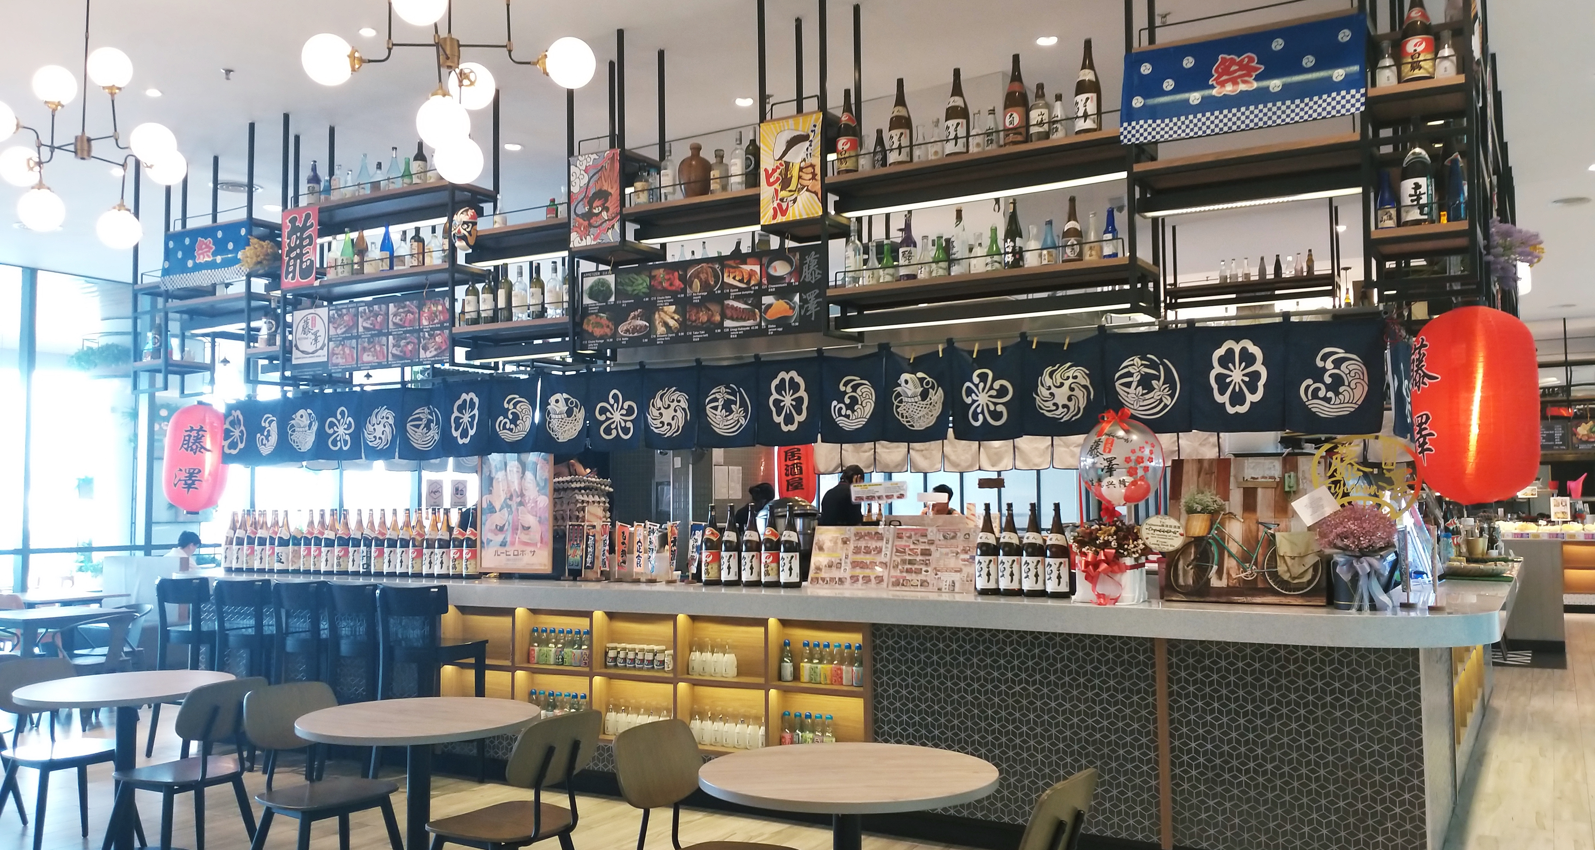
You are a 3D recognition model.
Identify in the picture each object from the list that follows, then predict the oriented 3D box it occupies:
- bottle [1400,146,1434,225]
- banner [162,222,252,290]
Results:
[{"bbox_3d":[2.111,-0.853,4.077,0.105,0.395,0.105,-3,-4,38],"label":"bottle"},{"bbox_3d":[-3.563,-1.031,7.230,0.835,0.330,0.030,-2,-5,30],"label":"banner"}]

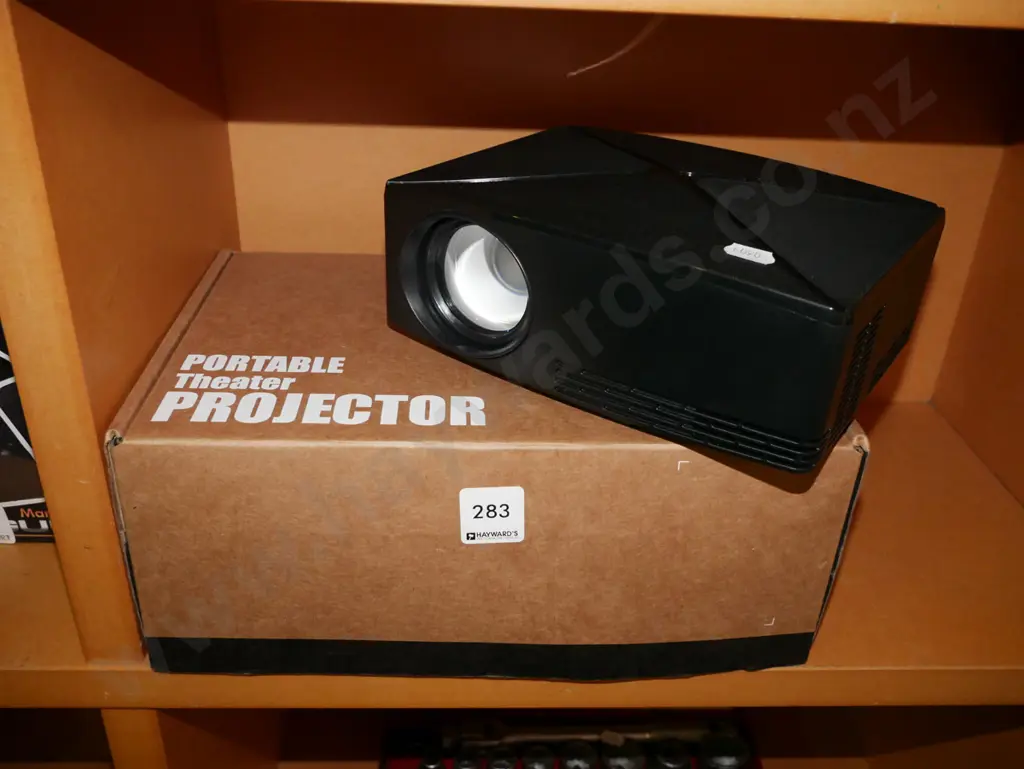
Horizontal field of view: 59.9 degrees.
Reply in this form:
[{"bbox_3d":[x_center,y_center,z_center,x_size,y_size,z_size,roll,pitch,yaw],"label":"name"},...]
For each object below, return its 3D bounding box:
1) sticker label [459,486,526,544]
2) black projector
[{"bbox_3d":[-0.008,0.057,0.386,0.028,0.030,0.001,-2,29,-4],"label":"sticker label"},{"bbox_3d":[0.072,-0.055,0.439,0.220,0.075,0.154,20,32,29],"label":"black projector"}]

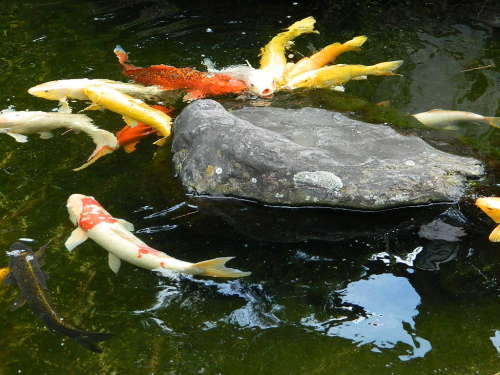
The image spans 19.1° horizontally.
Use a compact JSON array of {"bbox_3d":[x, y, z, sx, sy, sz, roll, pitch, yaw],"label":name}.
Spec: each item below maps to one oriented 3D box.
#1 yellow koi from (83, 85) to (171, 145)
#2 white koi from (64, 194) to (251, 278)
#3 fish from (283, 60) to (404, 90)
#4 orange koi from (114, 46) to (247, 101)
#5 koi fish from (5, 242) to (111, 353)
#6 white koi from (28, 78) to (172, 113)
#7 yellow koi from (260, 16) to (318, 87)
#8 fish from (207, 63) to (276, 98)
[{"bbox_3d":[-0.326,-0.184,3.871,0.169,0.100,0.392,-21,34,-34],"label":"yellow koi"},{"bbox_3d":[-0.248,0.133,3.275,0.538,0.120,0.231,19,33,31],"label":"white koi"},{"bbox_3d":[0.268,-0.299,4.087,0.377,0.100,0.168,-10,30,-18],"label":"fish"},{"bbox_3d":[-0.221,-0.300,4.089,0.474,0.110,0.257,12,30,21],"label":"orange koi"},{"bbox_3d":[-0.410,0.234,3.084,0.169,0.110,0.462,-14,31,-25],"label":"koi fish"},{"bbox_3d":[-0.397,-0.239,3.974,0.406,0.100,0.218,4,28,7],"label":"white koi"},{"bbox_3d":[0.110,-0.394,4.267,0.132,0.110,0.521,6,29,12],"label":"yellow koi"},{"bbox_3d":[-0.017,-0.306,4.100,0.109,0.130,0.323,-20,34,-33],"label":"fish"}]

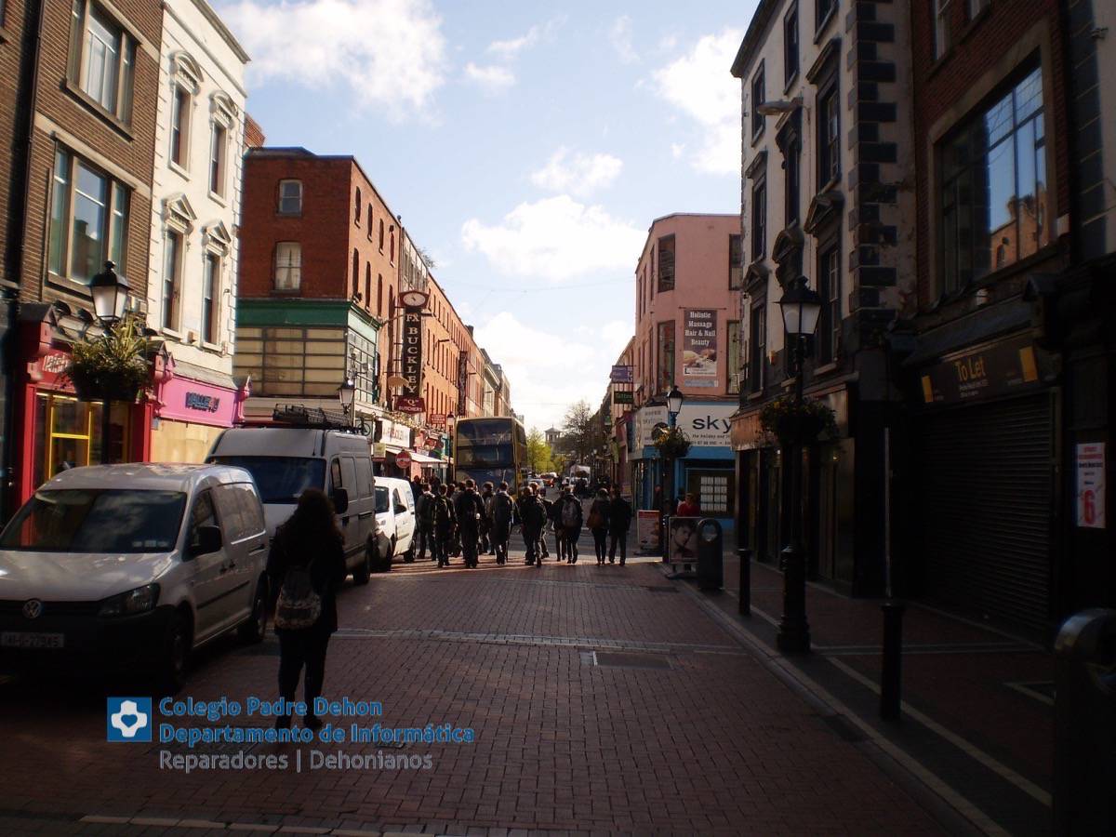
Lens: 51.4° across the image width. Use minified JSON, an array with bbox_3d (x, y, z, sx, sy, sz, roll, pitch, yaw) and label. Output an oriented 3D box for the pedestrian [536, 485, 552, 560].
[{"bbox_3d":[-0.328,2.246,25.600,0.470,1.662,0.420,1,-3,9],"label":"pedestrian"}]

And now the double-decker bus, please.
[{"bbox_3d":[-2.616,2.413,49.641,2.520,4.380,10.700,1,-3,1],"label":"double-decker bus"}]

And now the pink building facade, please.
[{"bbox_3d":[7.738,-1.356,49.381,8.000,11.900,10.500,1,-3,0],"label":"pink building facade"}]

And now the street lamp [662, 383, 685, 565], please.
[{"bbox_3d":[2.601,1.253,26.500,0.420,4.060,0.420,1,-3,1],"label":"street lamp"}]

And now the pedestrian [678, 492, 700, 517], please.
[{"bbox_3d":[2.910,2.455,25.961,0.480,1.620,0.360,1,-3,1],"label":"pedestrian"}]

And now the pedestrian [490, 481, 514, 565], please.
[{"bbox_3d":[-1.184,2.176,24.417,0.520,1.740,0.380,1,-3,0],"label":"pedestrian"}]

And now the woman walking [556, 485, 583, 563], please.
[{"bbox_3d":[0.272,2.283,25.100,0.520,1.660,0.420,1,-3,0],"label":"woman walking"}]

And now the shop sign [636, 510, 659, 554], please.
[{"bbox_3d":[2.133,2.674,27.300,0.560,1.039,0.420,1,-3,1],"label":"shop sign"}]

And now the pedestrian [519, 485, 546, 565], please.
[{"bbox_3d":[-0.553,2.303,25.100,0.550,1.770,0.450,1,-3,1],"label":"pedestrian"}]

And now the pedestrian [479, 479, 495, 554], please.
[{"bbox_3d":[-1.651,2.359,27.298,0.500,1.680,0.360,1,-3,0],"label":"pedestrian"}]

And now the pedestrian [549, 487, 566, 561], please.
[{"bbox_3d":[0.021,2.336,25.942,0.480,1.640,0.340,1,-3,0],"label":"pedestrian"}]

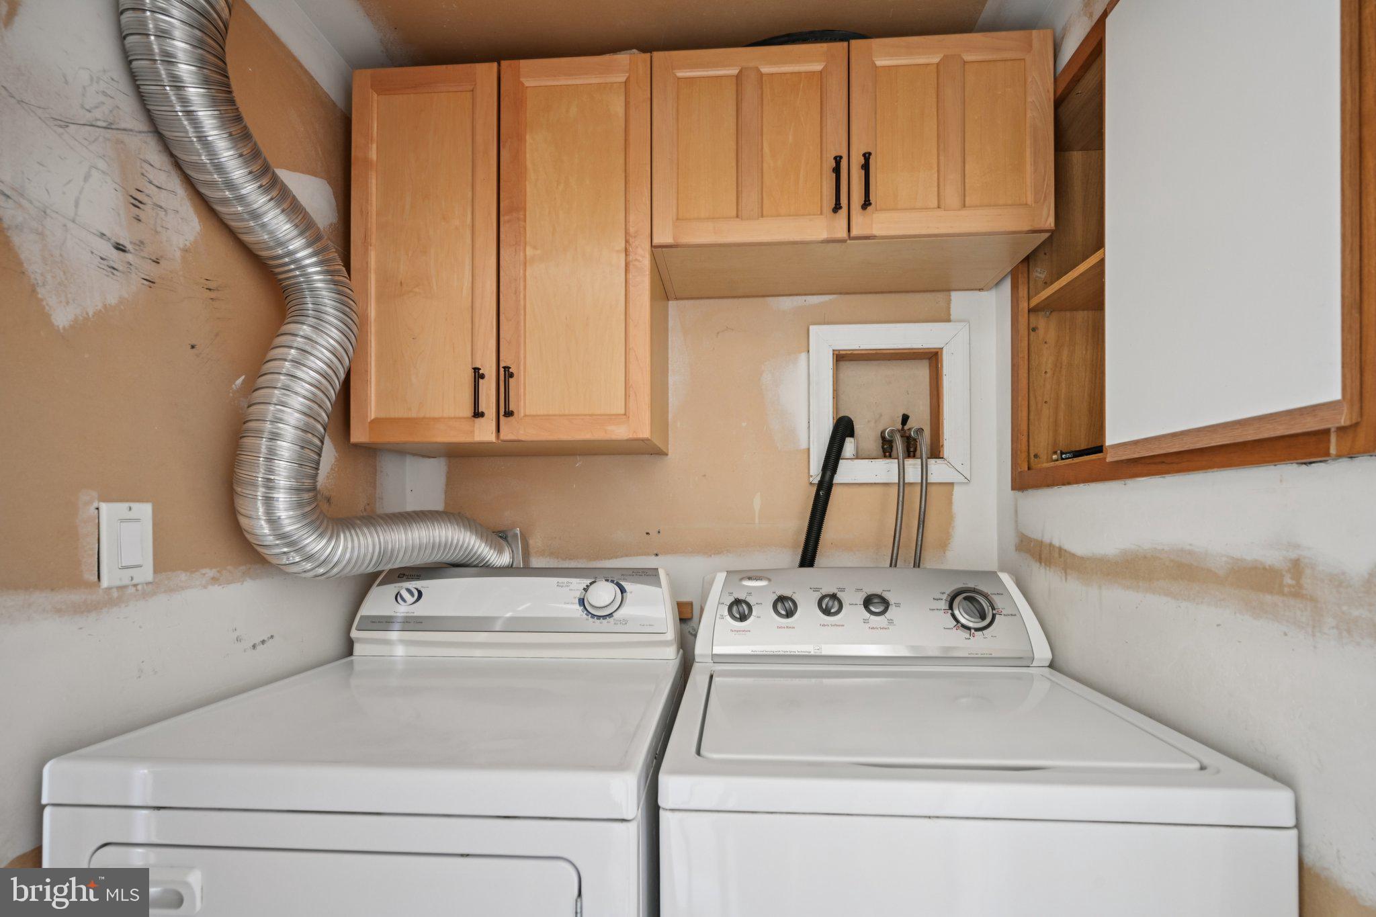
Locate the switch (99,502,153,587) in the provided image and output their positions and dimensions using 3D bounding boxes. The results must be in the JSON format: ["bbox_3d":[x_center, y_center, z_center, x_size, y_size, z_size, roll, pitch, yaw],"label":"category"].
[{"bbox_3d":[-0.777,0.119,0.848,0.011,0.115,0.071,0,-3,6],"label":"switch"}]

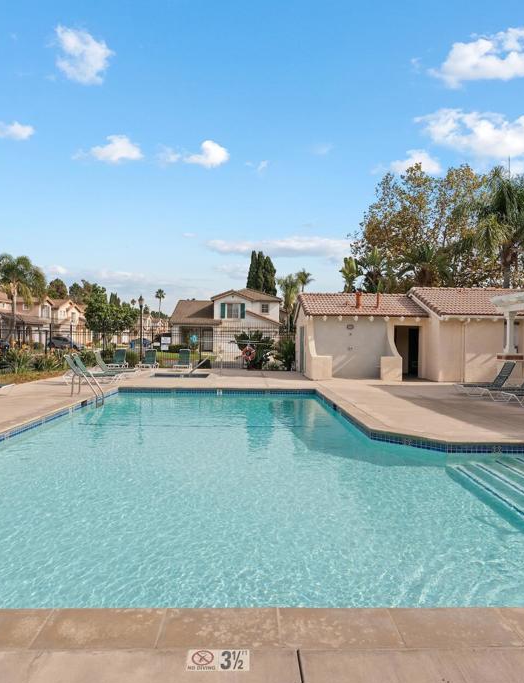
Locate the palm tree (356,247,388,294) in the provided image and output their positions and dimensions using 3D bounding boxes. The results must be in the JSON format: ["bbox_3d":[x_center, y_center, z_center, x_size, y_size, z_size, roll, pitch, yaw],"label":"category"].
[{"bbox_3d":[6.917,-2.278,29.021,2.000,7.552,2.000,1,0,-2],"label":"palm tree"}]

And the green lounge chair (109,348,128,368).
[{"bbox_3d":[-7.080,0.921,22.500,0.660,1.030,1.830,0,0,-1],"label":"green lounge chair"}]

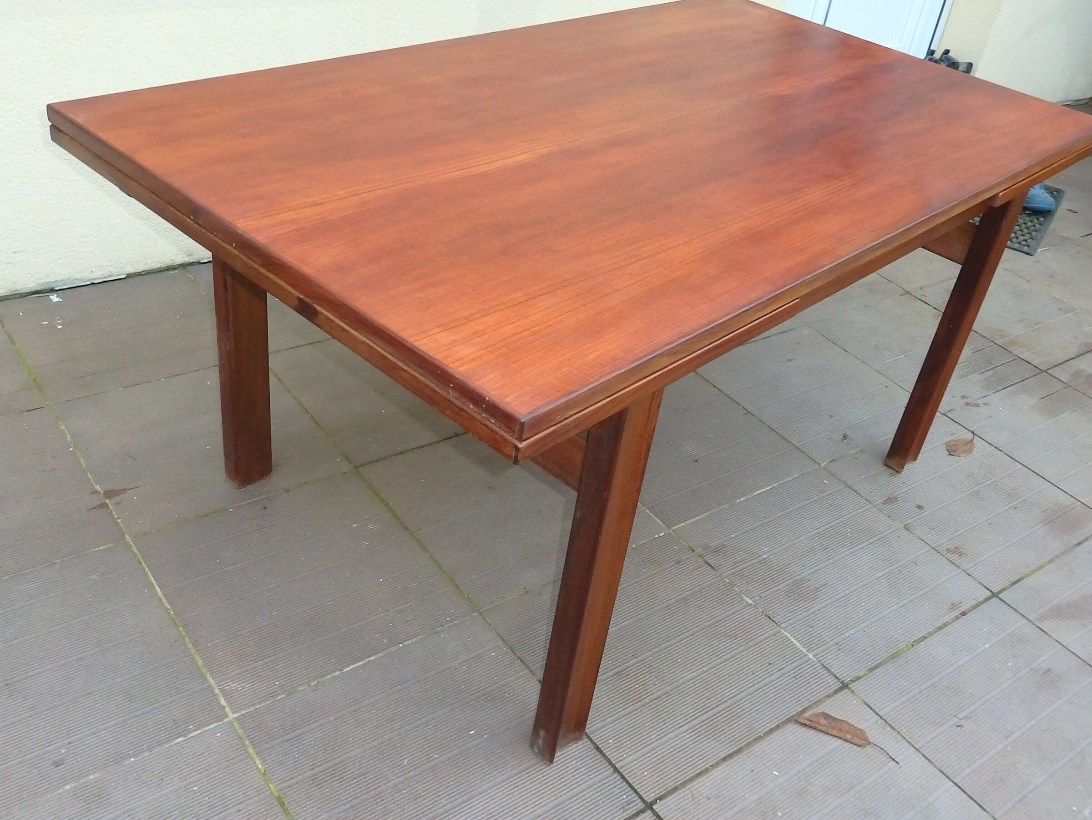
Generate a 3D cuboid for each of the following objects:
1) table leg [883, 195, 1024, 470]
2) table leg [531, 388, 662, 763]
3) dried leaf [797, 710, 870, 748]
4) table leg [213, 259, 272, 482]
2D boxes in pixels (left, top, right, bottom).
[{"bbox_3d":[0.816,-0.163,2.099,0.040,0.678,0.075,33,41,31],"label":"table leg"},{"bbox_3d":[0.063,0.216,1.376,0.040,0.678,0.075,33,41,31],"label":"table leg"},{"bbox_3d":[0.449,0.498,1.644,0.111,0.016,0.034,16,35,10],"label":"dried leaf"},{"bbox_3d":[-0.510,-0.155,1.779,0.040,0.678,0.075,33,41,31],"label":"table leg"}]

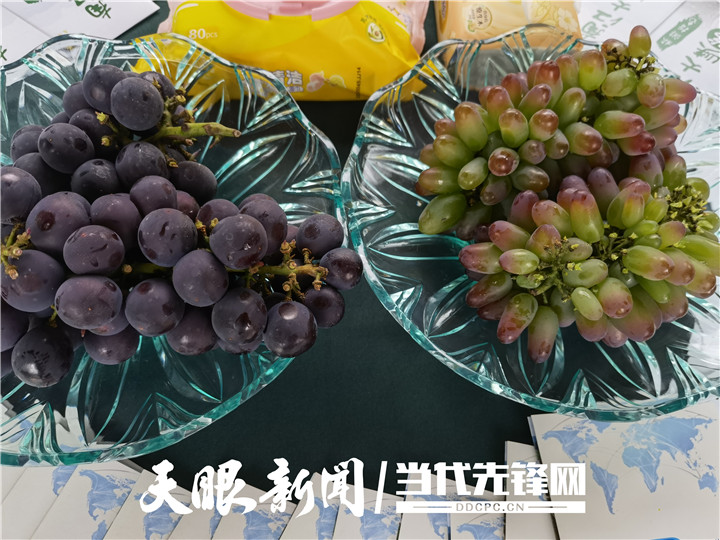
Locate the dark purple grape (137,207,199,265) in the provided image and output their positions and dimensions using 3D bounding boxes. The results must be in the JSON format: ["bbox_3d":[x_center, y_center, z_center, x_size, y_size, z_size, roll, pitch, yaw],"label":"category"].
[{"bbox_3d":[-0.093,-0.016,0.269,0.028,0.028,0.028,0,65,-4],"label":"dark purple grape"}]

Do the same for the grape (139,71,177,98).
[{"bbox_3d":[-0.119,-0.103,0.325,0.025,0.025,0.025,1,63,-2],"label":"grape"}]

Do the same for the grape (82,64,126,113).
[{"bbox_3d":[-0.148,-0.106,0.328,0.026,0.027,0.026,1,63,-3],"label":"grape"}]

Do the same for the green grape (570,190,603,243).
[{"bbox_3d":[0.122,-0.029,0.302,0.016,0.016,0.029,-17,107,6],"label":"green grape"}]

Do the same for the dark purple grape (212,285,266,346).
[{"bbox_3d":[-0.062,0.024,0.287,0.028,0.029,0.028,1,63,-3],"label":"dark purple grape"}]

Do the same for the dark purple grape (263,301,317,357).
[{"bbox_3d":[-0.036,0.030,0.291,0.027,0.028,0.027,0,65,-3],"label":"dark purple grape"}]

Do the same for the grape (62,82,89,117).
[{"bbox_3d":[-0.160,-0.098,0.325,0.025,0.025,0.025,0,65,-4],"label":"grape"}]

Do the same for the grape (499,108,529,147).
[{"bbox_3d":[0.089,-0.082,0.324,0.016,0.028,0.016,-8,64,16],"label":"grape"}]

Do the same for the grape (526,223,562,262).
[{"bbox_3d":[0.093,-0.013,0.284,0.015,0.015,0.025,10,63,5],"label":"grape"}]

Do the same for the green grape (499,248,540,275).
[{"bbox_3d":[0.082,-0.004,0.288,0.021,0.013,0.013,5,90,-15],"label":"green grape"}]

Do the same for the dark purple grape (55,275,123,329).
[{"bbox_3d":[-0.124,0.015,0.258,0.029,0.025,0.025,7,89,-6],"label":"dark purple grape"}]

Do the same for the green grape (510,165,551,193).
[{"bbox_3d":[0.113,-0.060,0.372,0.029,0.017,0.017,19,90,30],"label":"green grape"}]

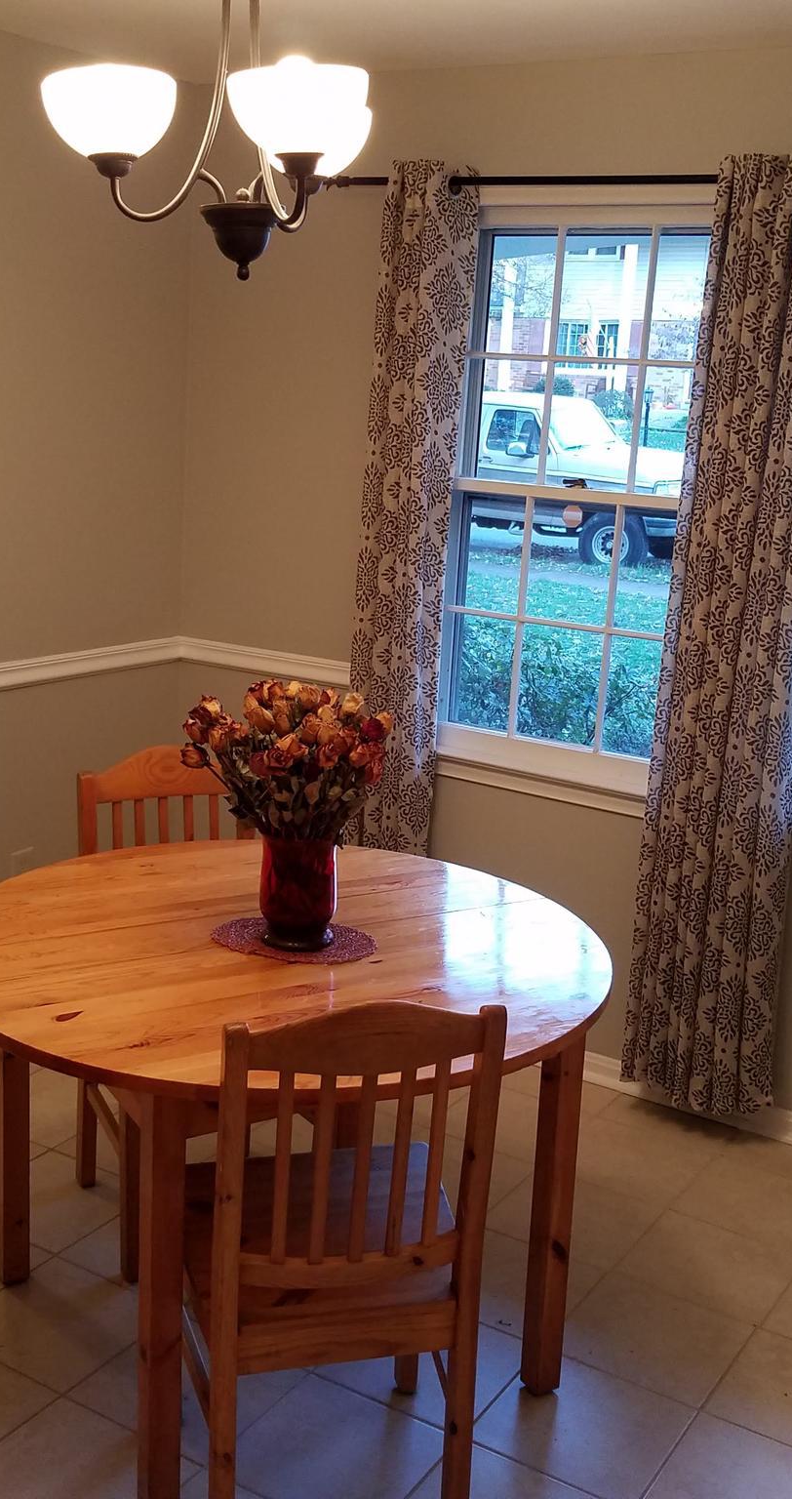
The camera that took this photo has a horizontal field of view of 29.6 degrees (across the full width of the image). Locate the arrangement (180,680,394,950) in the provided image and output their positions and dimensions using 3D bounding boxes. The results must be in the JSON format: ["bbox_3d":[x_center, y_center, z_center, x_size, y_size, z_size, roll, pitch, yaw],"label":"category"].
[{"bbox_3d":[-0.164,0.118,2.623,0.360,0.450,0.330,4,13,-1],"label":"arrangement"}]

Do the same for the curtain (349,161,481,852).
[{"bbox_3d":[0.018,-0.362,3.934,0.300,2.220,0.130,12,15,29],"label":"curtain"}]

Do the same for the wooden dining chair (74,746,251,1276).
[{"bbox_3d":[-0.405,0.524,3.117,0.430,0.930,0.490,-2,15,-25],"label":"wooden dining chair"}]

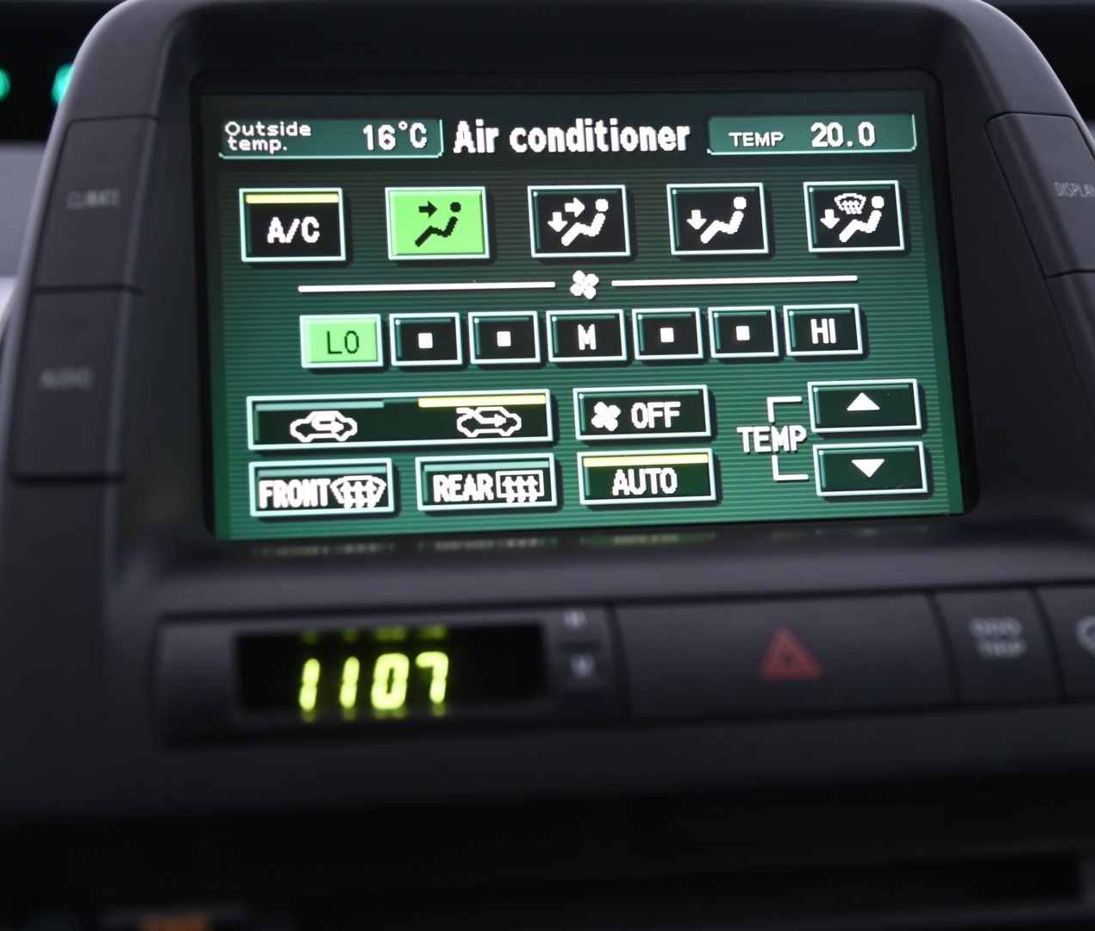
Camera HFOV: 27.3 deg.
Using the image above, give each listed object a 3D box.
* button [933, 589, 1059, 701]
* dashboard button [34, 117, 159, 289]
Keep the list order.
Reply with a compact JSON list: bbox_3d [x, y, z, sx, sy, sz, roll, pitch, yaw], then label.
[{"bbox_3d":[0.079,0.034,0.402,0.018,0.021,0.006,-2,-30,-9],"label":"button"},{"bbox_3d":[-0.086,-0.049,0.431,0.021,0.041,0.008,2,-32,-7],"label":"dashboard button"}]

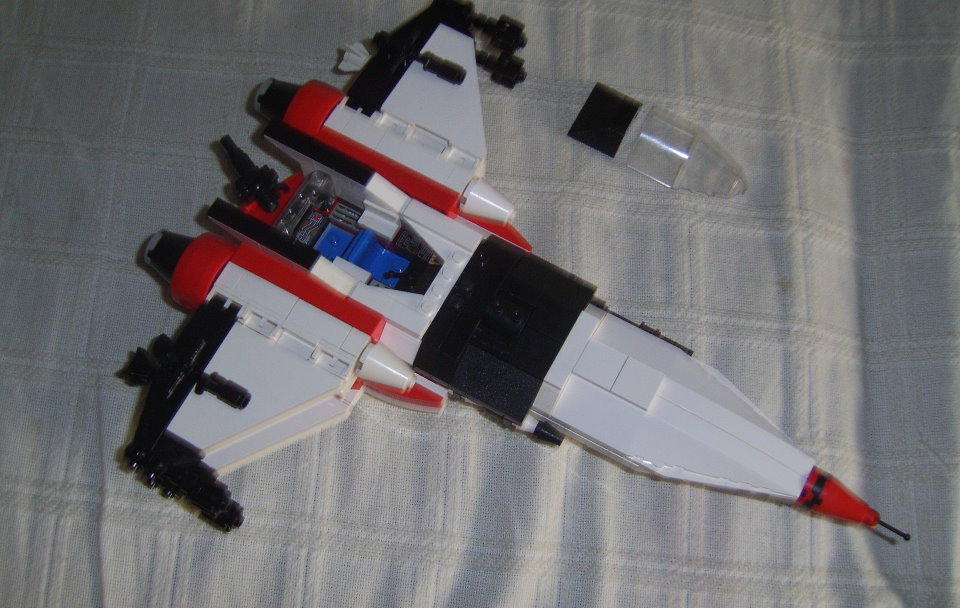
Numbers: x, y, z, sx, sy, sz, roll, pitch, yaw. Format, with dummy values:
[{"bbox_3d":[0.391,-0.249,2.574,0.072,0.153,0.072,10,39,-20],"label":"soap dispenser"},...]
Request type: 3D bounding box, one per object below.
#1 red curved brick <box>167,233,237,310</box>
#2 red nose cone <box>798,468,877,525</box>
[{"bbox_3d":[-0.109,-0.014,0.420,0.017,0.016,0.032,27,73,12],"label":"red curved brick"},{"bbox_3d":[0.136,0.075,0.397,0.028,0.016,0.016,27,73,12],"label":"red nose cone"}]

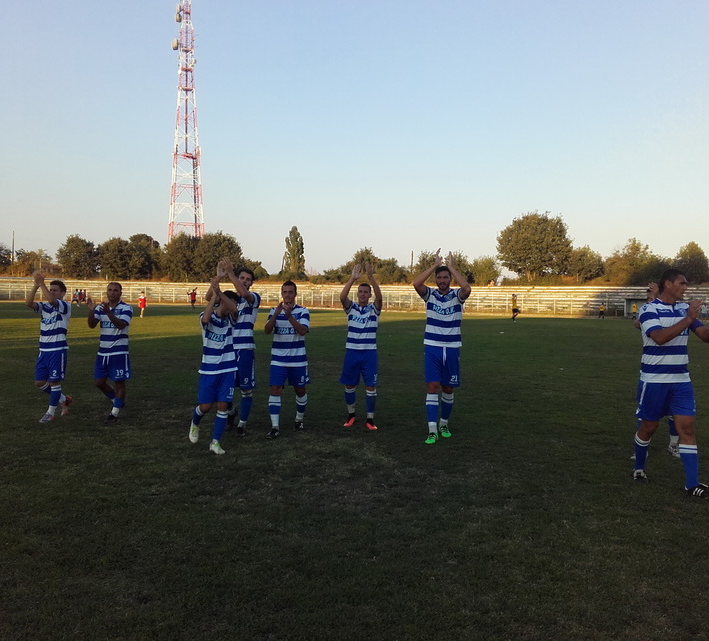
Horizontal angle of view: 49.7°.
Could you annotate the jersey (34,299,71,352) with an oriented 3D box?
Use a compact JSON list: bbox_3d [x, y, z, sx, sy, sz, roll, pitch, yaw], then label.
[{"bbox_3d":[-3.787,0.063,9.600,0.480,0.640,0.320,1,2,3],"label":"jersey"}]

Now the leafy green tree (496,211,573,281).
[{"bbox_3d":[19.514,-8.131,83.000,8.300,7.700,8.000,1,2,0],"label":"leafy green tree"}]

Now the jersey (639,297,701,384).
[{"bbox_3d":[2.683,0.170,6.500,0.520,0.700,0.360,0,2,-17],"label":"jersey"}]

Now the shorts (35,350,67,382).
[{"bbox_3d":[-3.799,0.577,9.600,0.400,0.390,0.320,1,2,5],"label":"shorts"}]

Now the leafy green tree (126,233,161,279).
[{"bbox_3d":[-29.694,-9.169,108.000,5.200,6.800,5.200,1,2,0],"label":"leafy green tree"}]

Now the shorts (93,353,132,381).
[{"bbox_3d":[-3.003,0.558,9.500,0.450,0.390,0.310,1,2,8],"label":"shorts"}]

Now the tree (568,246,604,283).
[{"bbox_3d":[29.267,-7.032,97.000,4.561,4.688,4.333,1,2,17],"label":"tree"}]

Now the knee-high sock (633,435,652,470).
[{"bbox_3d":[2.497,1.147,6.650,0.125,0.320,0.130,-4,15,-37],"label":"knee-high sock"}]

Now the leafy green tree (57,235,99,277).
[{"bbox_3d":[-34.969,-8.045,97.000,5.321,5.701,5.055,0,2,-20],"label":"leafy green tree"}]

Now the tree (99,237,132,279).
[{"bbox_3d":[-30.408,-7.855,97.000,4.400,5.700,4.400,1,2,0],"label":"tree"}]

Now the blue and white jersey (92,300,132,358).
[{"bbox_3d":[-3.050,0.101,9.650,0.480,0.660,0.320,1,2,2],"label":"blue and white jersey"}]

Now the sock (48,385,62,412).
[{"bbox_3d":[-3.699,0.975,9.450,0.130,0.350,0.150,4,-3,23],"label":"sock"}]

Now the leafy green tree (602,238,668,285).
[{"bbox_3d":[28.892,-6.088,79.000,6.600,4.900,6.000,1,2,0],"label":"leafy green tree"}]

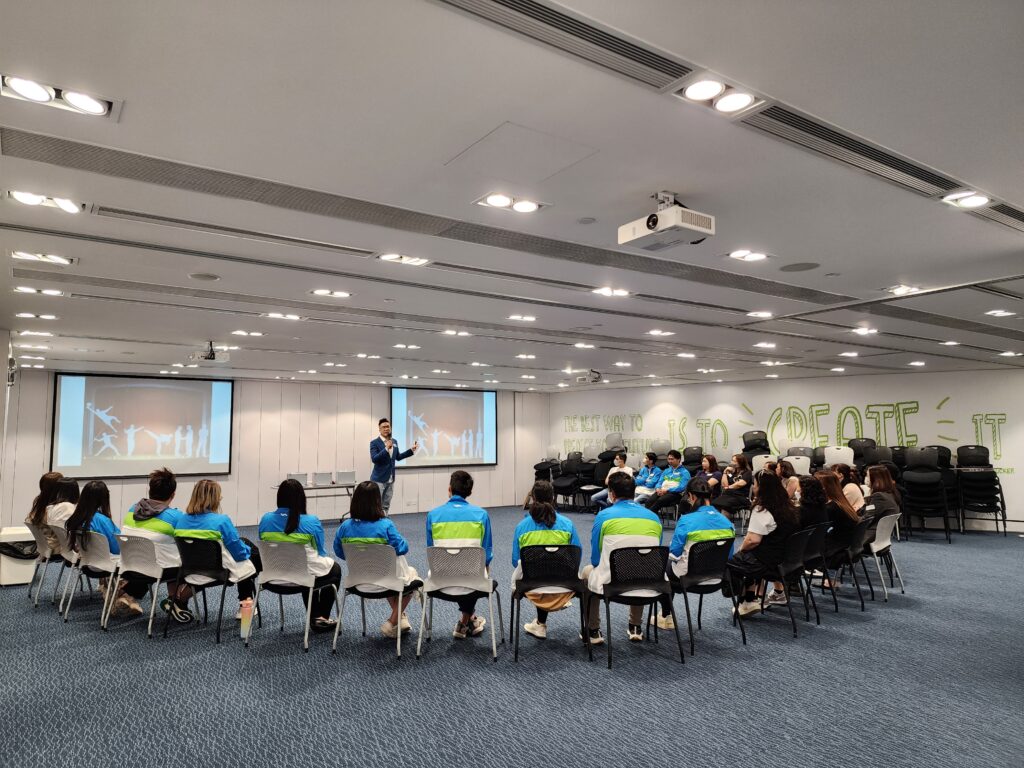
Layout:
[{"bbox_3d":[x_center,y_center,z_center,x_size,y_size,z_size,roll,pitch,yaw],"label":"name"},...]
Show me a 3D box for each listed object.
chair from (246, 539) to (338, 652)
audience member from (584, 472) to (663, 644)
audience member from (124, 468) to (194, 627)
[{"bbox_3d":[-1.693,1.604,5.332,0.540,0.790,0.510,-2,-5,17],"label":"chair"},{"bbox_3d":[0.812,1.317,5.145,0.570,1.290,0.680,0,-5,-8],"label":"audience member"},{"bbox_3d":[-3.030,1.388,5.844,0.530,1.310,0.760,-3,-5,25],"label":"audience member"}]

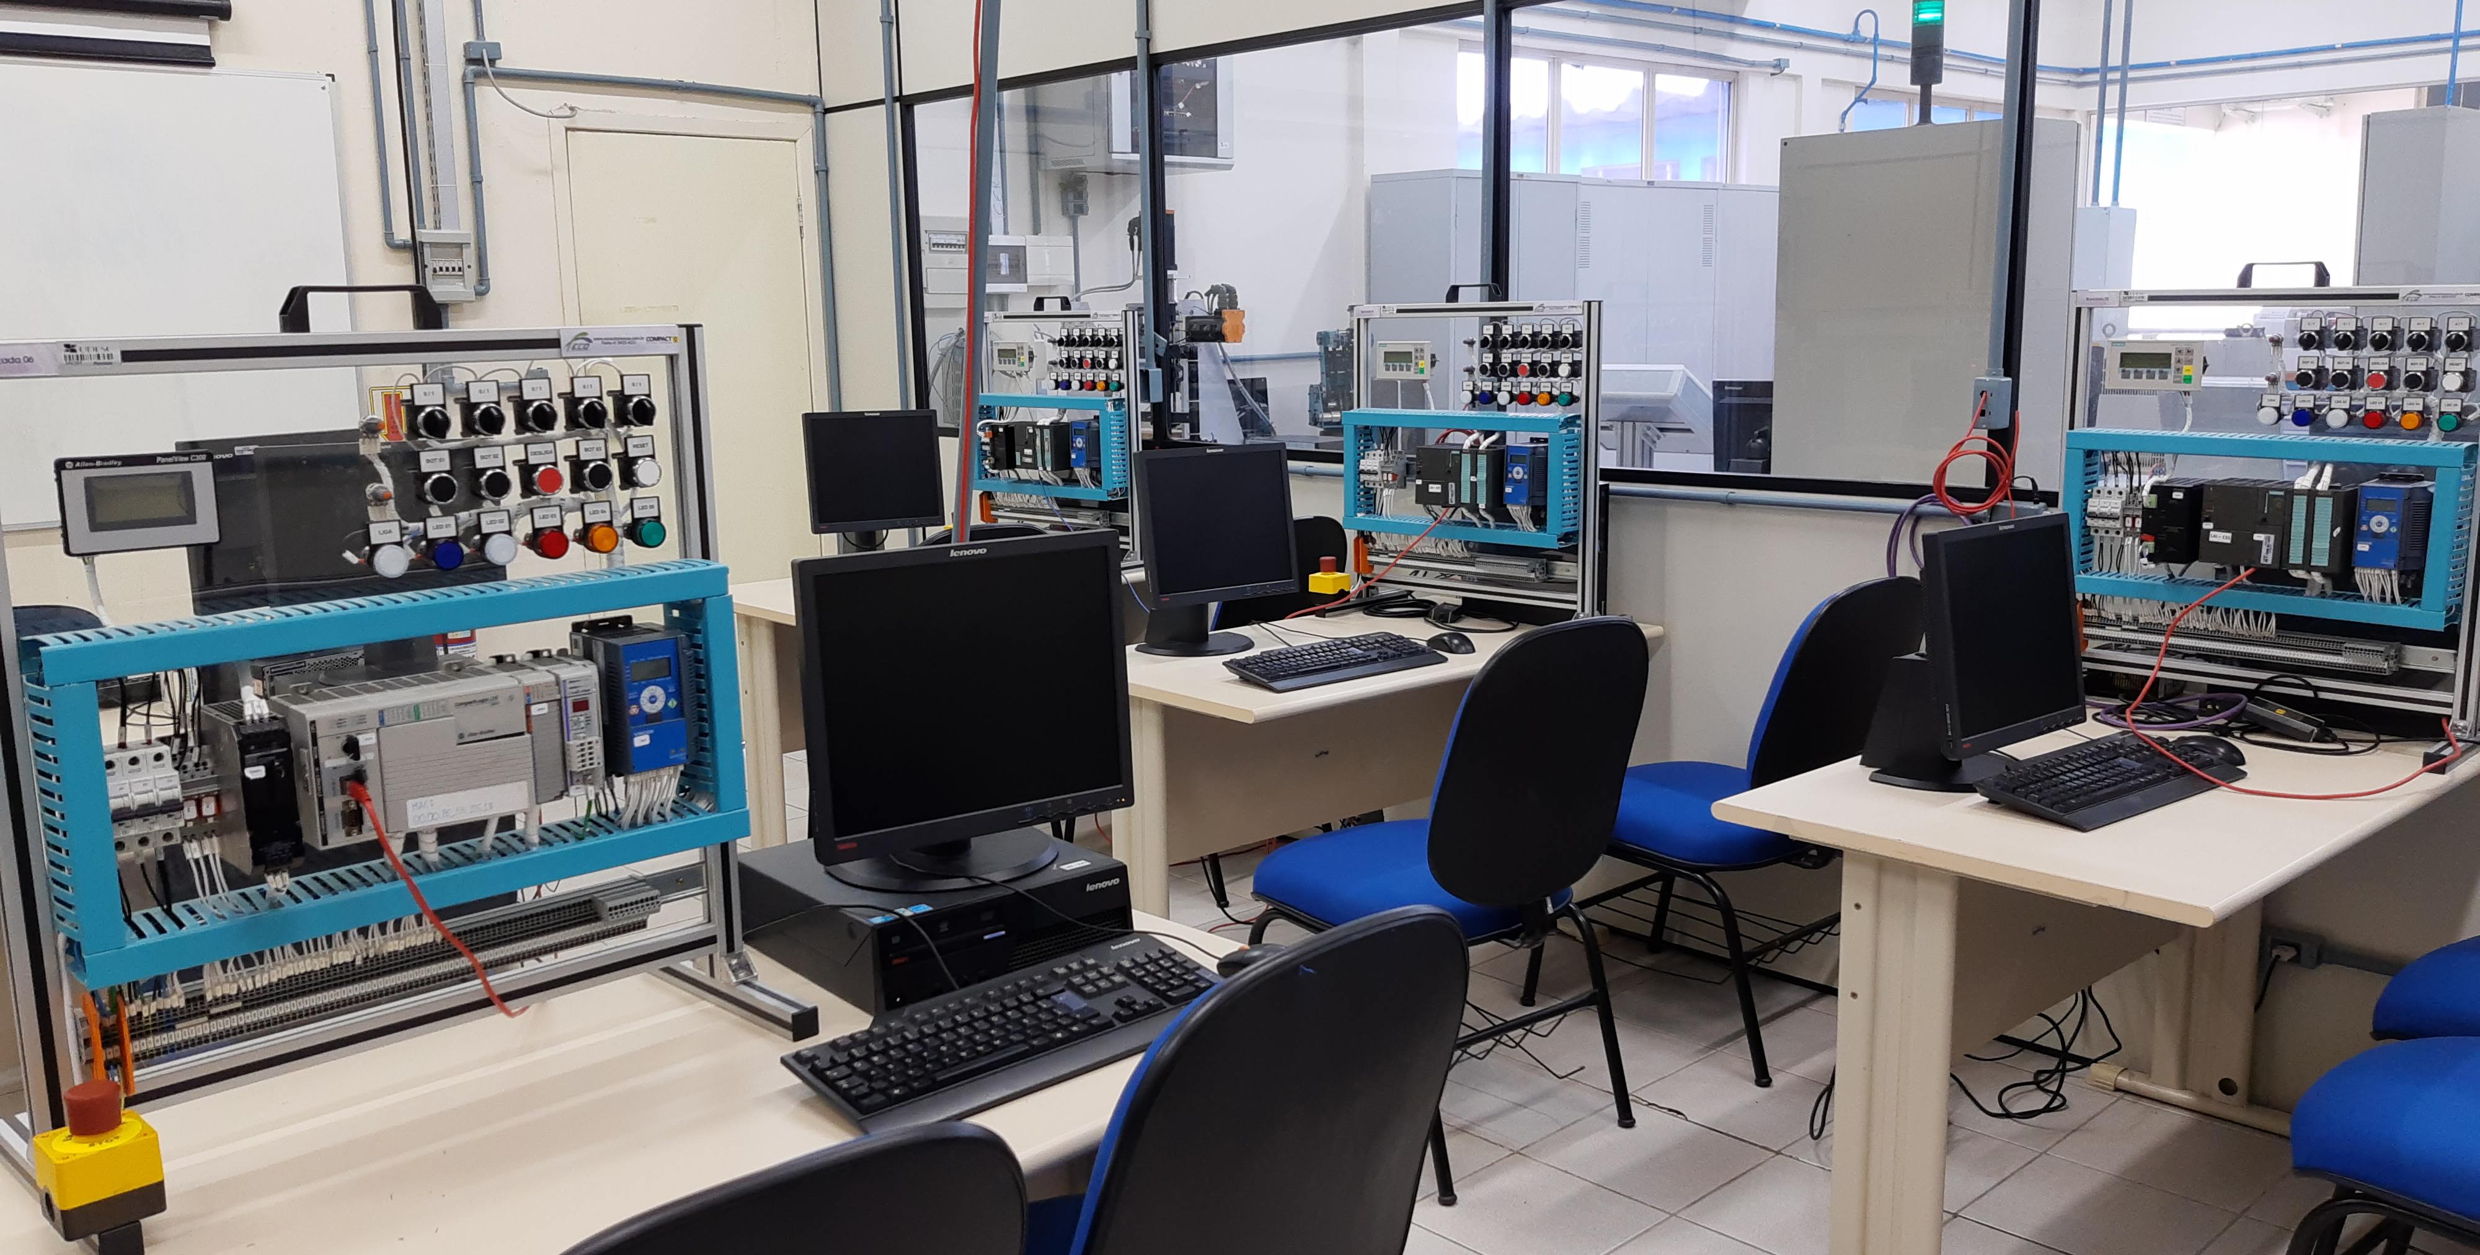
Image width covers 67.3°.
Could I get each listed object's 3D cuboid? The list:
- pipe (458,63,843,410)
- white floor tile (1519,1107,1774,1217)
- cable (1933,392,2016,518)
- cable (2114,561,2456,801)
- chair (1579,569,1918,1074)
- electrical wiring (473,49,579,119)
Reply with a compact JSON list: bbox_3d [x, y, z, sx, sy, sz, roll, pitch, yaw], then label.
[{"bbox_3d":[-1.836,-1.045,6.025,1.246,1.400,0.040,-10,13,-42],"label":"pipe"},{"bbox_3d":[0.705,0.910,3.209,0.310,0.010,0.310,-10,13,-42],"label":"white floor tile"},{"bbox_3d":[1.370,-0.322,3.465,0.070,0.235,0.155,-10,13,-42],"label":"cable"},{"bbox_3d":[1.544,0.087,2.883,0.400,0.240,0.500,-10,13,-42],"label":"cable"},{"bbox_3d":[0.985,0.338,3.749,0.490,0.935,0.670,-10,13,-42],"label":"chair"},{"bbox_3d":[-2.188,-1.668,5.748,0.280,0.200,0.060,-10,13,-42],"label":"electrical wiring"}]

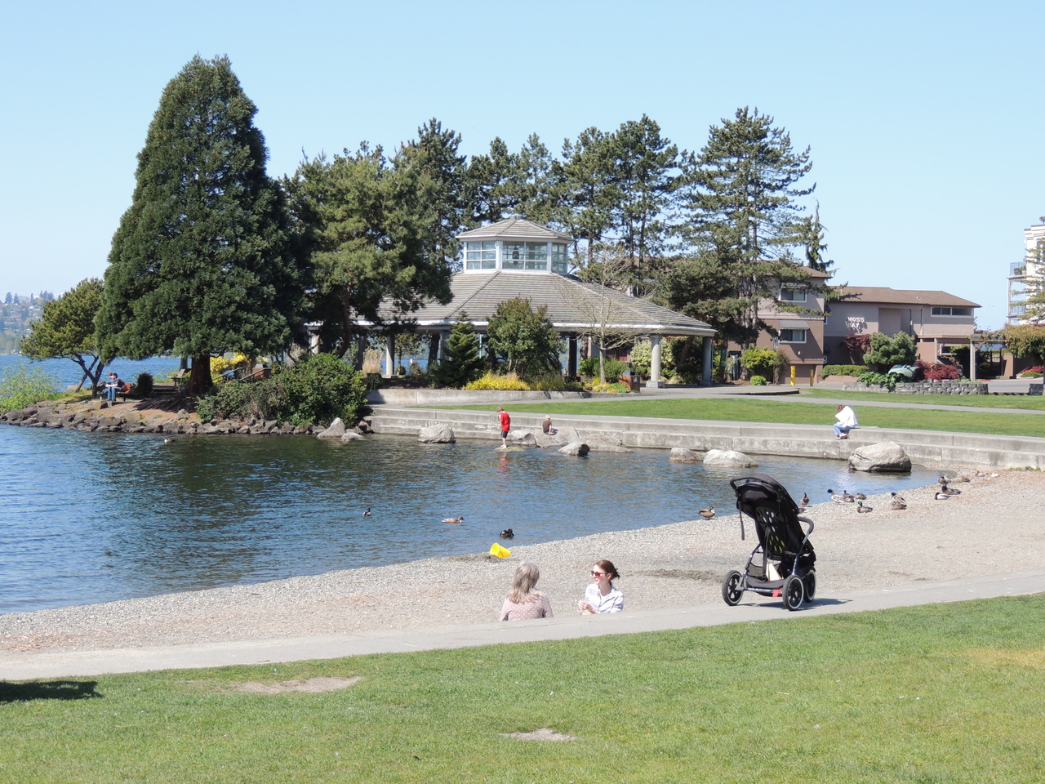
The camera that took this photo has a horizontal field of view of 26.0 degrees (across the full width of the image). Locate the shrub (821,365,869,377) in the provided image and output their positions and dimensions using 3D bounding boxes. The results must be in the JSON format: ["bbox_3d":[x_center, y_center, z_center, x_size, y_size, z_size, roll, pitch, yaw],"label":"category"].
[{"bbox_3d":[20.964,-1.325,147.000,3.100,0.950,1.300,0,1,-15],"label":"shrub"}]

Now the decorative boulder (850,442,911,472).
[{"bbox_3d":[10.049,1.833,63.700,1.720,0.870,1.400,1,1,9],"label":"decorative boulder"}]

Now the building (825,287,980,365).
[{"bbox_3d":[27.468,-4.193,164.000,11.600,7.000,7.200,0,1,-14],"label":"building"}]

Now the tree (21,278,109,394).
[{"bbox_3d":[-19.630,-2.368,98.000,4.200,5.150,4.000,0,1,-11],"label":"tree"}]

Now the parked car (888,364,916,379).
[{"bbox_3d":[22.600,-1.085,127.000,4.300,1.450,1.750,0,1,-25],"label":"parked car"}]

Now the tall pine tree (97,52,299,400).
[{"bbox_3d":[-14.583,-7.485,102.000,9.100,15.300,8.800,0,1,0],"label":"tall pine tree"}]

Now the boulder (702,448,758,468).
[{"bbox_3d":[6.038,1.910,65.800,1.580,0.540,1.150,0,1,0],"label":"boulder"}]

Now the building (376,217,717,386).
[{"bbox_3d":[-0.327,-5.007,123.940,22.800,9.238,19.745,0,1,-11],"label":"building"}]

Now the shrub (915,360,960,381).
[{"bbox_3d":[20.261,-1.032,110.500,2.200,1.070,1.900,1,1,10],"label":"shrub"}]

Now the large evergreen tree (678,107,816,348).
[{"bbox_3d":[13.065,-8.591,132.000,8.000,15.800,7.600,0,1,0],"label":"large evergreen tree"}]

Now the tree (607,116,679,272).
[{"bbox_3d":[7.545,-8.855,140.003,4.700,16.665,4.700,1,1,0],"label":"tree"}]

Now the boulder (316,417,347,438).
[{"bbox_3d":[-7.126,1.349,84.100,1.100,0.800,0.950,1,1,0],"label":"boulder"}]

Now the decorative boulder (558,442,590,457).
[{"bbox_3d":[1.658,1.827,72.400,0.980,0.440,0.800,0,1,0],"label":"decorative boulder"}]

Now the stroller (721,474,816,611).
[{"bbox_3d":[2.260,1.280,19.400,0.620,1.100,0.980,1,1,40],"label":"stroller"}]

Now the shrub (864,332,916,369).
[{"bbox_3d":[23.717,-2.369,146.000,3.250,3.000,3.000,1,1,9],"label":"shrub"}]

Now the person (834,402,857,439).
[{"bbox_3d":[9.840,0.921,69.000,0.720,1.080,0.520,0,1,-36],"label":"person"}]

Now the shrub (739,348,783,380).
[{"bbox_3d":[13.229,-1.510,125.000,2.400,1.950,2.200,1,1,6],"label":"shrub"}]

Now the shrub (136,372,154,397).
[{"bbox_3d":[-17.416,-0.328,104.500,0.780,1.120,0.780,1,1,0],"label":"shrub"}]

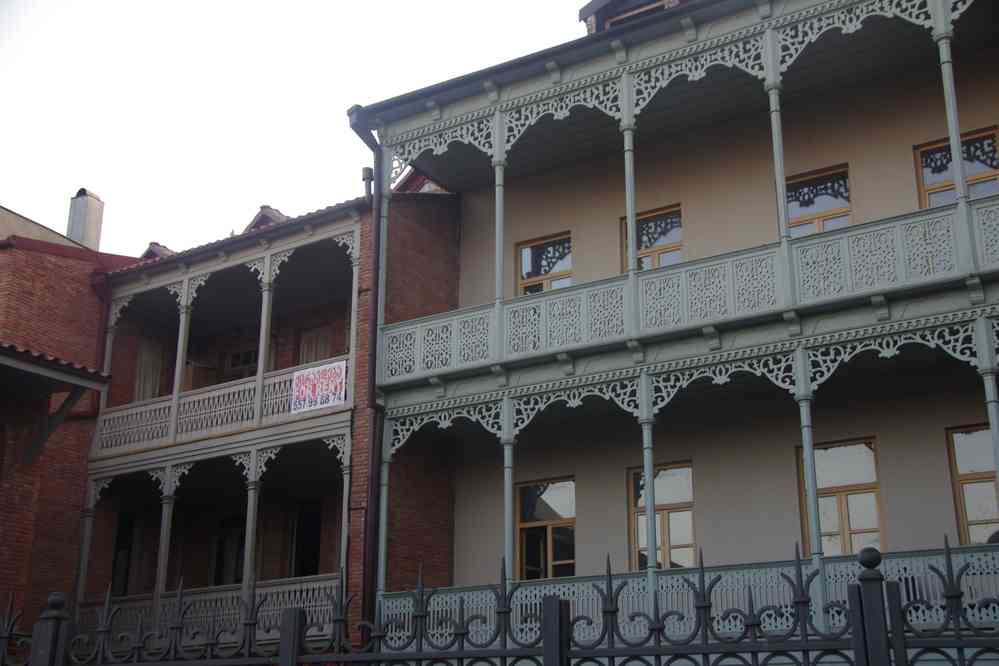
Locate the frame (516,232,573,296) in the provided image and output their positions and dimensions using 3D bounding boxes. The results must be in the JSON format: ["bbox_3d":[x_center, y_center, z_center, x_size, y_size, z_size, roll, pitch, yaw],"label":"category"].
[{"bbox_3d":[0.834,-0.784,22.165,1.240,2.163,0.124,-11,-22,29],"label":"frame"}]

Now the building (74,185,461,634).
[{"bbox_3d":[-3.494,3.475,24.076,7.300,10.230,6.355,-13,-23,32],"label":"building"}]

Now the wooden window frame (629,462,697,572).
[{"bbox_3d":[2.683,3.232,19.605,1.232,2.180,0.124,-11,-22,29],"label":"wooden window frame"}]

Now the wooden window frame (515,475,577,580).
[{"bbox_3d":[0.817,3.614,20.657,1.246,2.165,0.124,-11,-22,29],"label":"wooden window frame"}]

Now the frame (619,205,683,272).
[{"bbox_3d":[2.715,-1.165,21.104,1.232,2.169,0.124,-11,-22,29],"label":"frame"}]

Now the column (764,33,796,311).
[{"bbox_3d":[4.115,-2.497,17.370,0.233,4.479,0.233,-11,-22,29],"label":"column"}]

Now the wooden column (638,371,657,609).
[{"bbox_3d":[2.200,2.432,17.264,0.202,3.797,0.202,-11,-22,29],"label":"wooden column"}]

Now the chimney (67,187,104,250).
[{"bbox_3d":[-9.612,-2.572,27.771,0.680,1.550,0.500,-11,-22,29],"label":"chimney"}]

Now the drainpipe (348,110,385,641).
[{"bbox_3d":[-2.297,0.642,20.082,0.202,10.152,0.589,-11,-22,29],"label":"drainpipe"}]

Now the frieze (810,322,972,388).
[{"bbox_3d":[5.279,0.315,16.044,2.236,0.581,0.062,-11,-22,29],"label":"frieze"}]

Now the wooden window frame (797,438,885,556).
[{"bbox_3d":[5.229,2.724,18.168,1.261,2.172,0.124,-11,-22,29],"label":"wooden window frame"}]

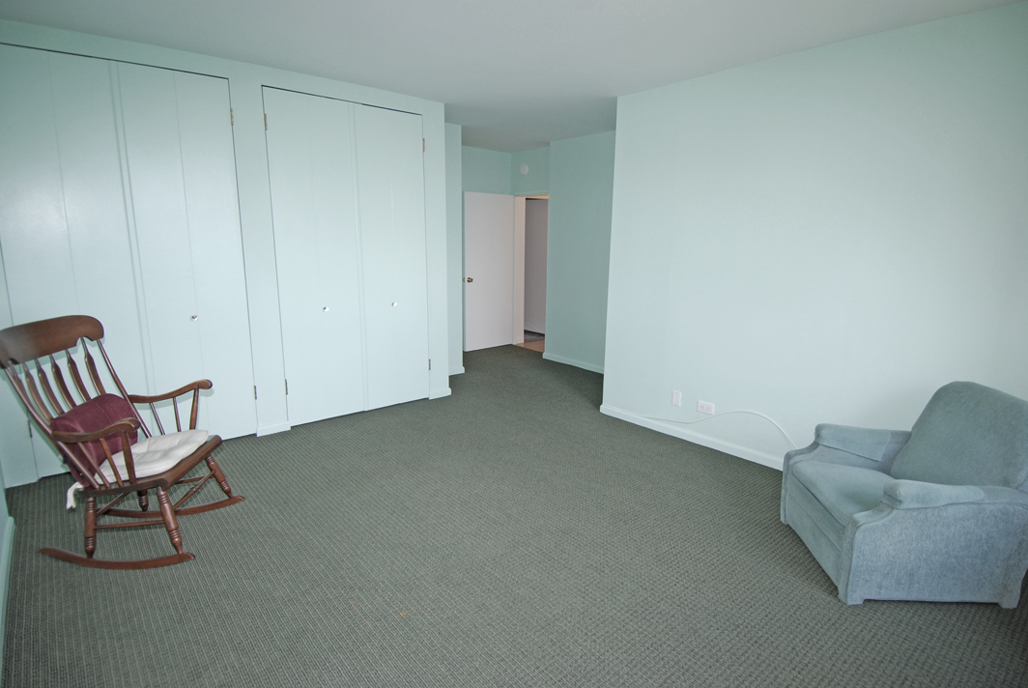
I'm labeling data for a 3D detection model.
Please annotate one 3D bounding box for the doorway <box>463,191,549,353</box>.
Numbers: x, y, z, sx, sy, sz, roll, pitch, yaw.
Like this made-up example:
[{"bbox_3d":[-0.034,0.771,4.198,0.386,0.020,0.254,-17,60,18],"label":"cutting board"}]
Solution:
[{"bbox_3d":[-0.007,-0.858,6.489,0.860,2.040,0.850,-10,16,-41],"label":"doorway"}]

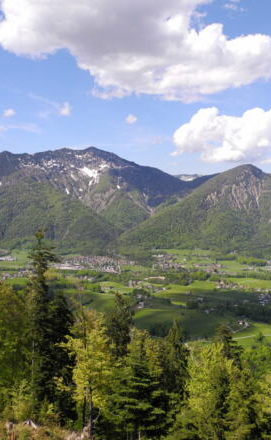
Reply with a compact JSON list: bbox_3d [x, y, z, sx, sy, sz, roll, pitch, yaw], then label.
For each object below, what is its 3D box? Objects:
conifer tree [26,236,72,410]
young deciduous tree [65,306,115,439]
[{"bbox_3d":[-7.609,9.157,42.000,4.000,16.400,4.000,0,1,0],"label":"conifer tree"},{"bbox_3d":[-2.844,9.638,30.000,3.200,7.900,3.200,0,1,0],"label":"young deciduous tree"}]

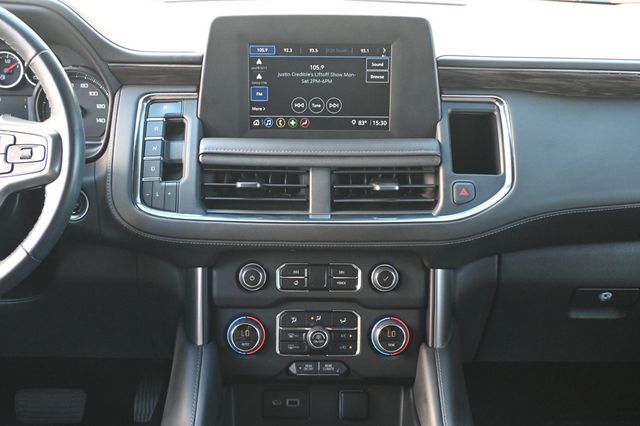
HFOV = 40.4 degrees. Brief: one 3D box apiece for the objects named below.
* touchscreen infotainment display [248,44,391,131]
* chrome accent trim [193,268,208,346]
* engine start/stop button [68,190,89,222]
[{"bbox_3d":[0.001,-0.156,1.082,0.175,0.106,0.018,0,10,0],"label":"touchscreen infotainment display"},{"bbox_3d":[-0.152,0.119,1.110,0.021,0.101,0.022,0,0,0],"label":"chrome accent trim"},{"bbox_3d":[-0.309,-0.009,1.090,0.041,0.041,0.020,0,7,0],"label":"engine start/stop button"}]

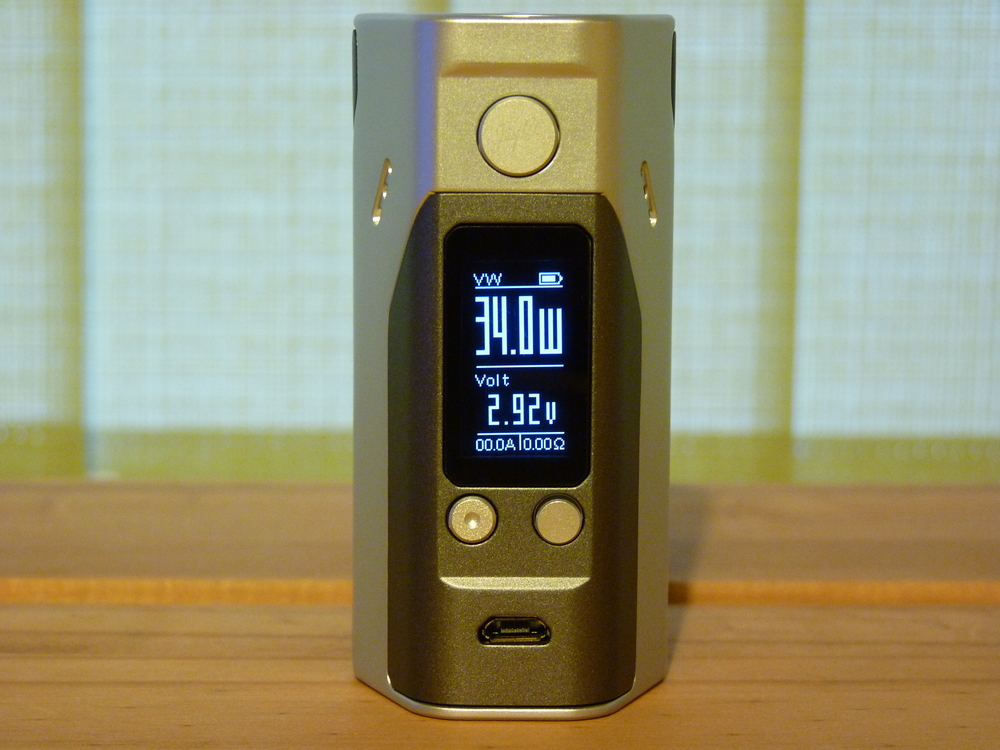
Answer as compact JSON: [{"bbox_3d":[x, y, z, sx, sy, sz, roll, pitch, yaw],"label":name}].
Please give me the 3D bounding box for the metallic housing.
[{"bbox_3d":[0.002,-0.003,0.360,0.040,0.085,0.050,0,7,-1],"label":"metallic housing"}]

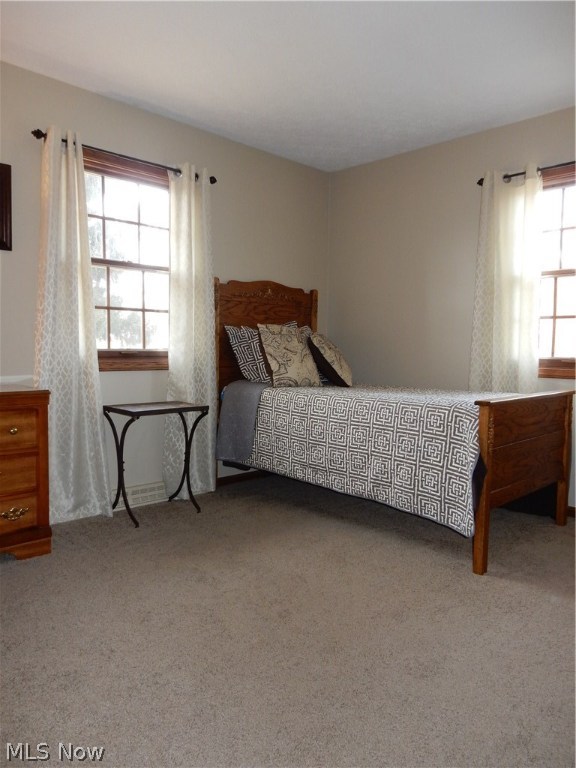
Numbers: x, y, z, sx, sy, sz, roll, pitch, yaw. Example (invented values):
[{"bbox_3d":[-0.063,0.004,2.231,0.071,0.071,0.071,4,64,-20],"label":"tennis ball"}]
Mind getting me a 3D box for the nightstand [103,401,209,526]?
[{"bbox_3d":[-0.768,0.464,3.285,0.470,0.660,0.350,-4,6,-41],"label":"nightstand"}]

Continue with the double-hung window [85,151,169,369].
[{"bbox_3d":[-0.980,-0.703,3.364,0.110,1.250,0.840,5,7,44],"label":"double-hung window"}]

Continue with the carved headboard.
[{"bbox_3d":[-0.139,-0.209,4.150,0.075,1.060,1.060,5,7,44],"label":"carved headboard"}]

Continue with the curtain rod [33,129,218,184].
[{"bbox_3d":[-0.899,-1.307,3.264,0.090,0.060,1.210,5,7,44],"label":"curtain rod"}]

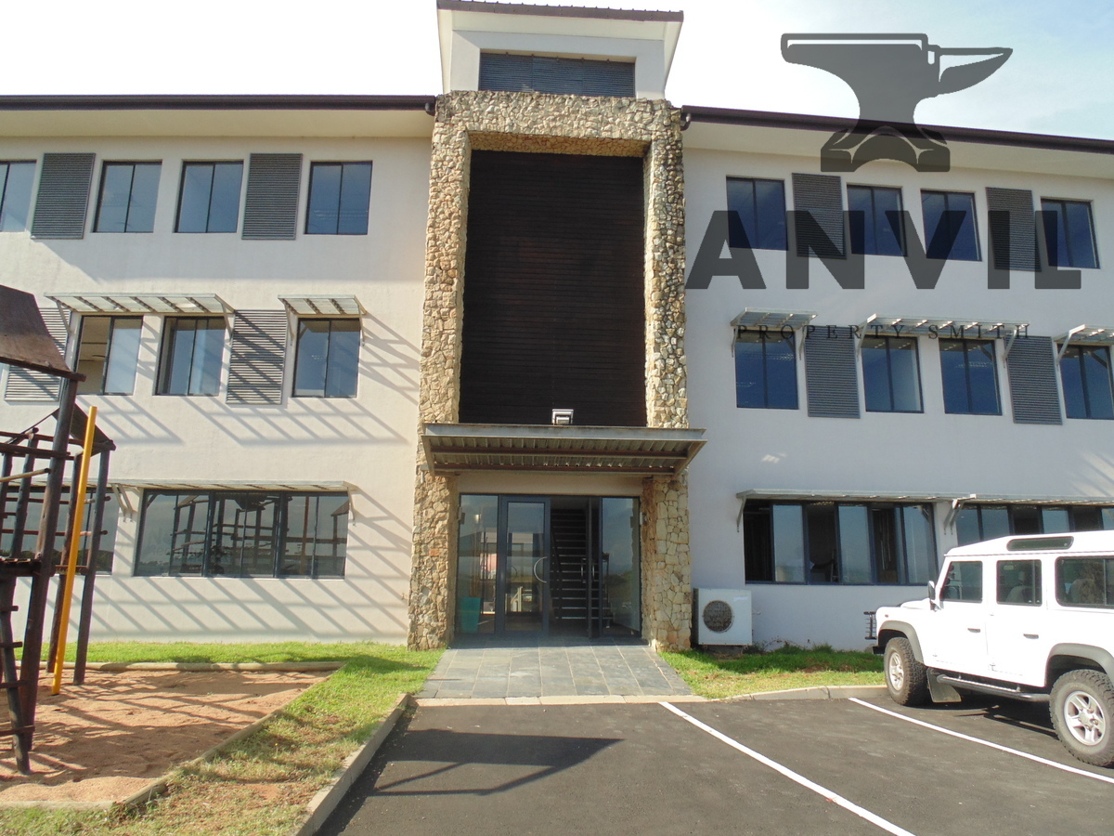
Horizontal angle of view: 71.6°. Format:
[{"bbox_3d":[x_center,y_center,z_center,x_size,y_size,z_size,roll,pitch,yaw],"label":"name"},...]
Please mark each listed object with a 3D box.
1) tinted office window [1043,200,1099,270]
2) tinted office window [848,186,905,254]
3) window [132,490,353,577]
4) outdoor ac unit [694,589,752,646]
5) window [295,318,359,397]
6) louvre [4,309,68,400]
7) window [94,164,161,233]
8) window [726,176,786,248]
[{"bbox_3d":[10.439,-3.735,15.747,1.157,1.465,0.100,2,-11,-6],"label":"tinted office window"},{"bbox_3d":[6.376,-3.918,15.367,1.191,1.481,0.100,2,-11,-7],"label":"tinted office window"},{"bbox_3d":[-5.627,2.089,13.894,3.749,1.552,0.100,1,-11,1],"label":"window"},{"bbox_3d":[2.883,3.461,13.482,0.950,0.935,0.360,2,-11,-6],"label":"outdoor ac unit"},{"bbox_3d":[-4.182,-1.086,14.107,1.171,1.490,0.120,0,-11,1],"label":"window"},{"bbox_3d":[-9.463,-1.144,14.091,0.996,1.751,0.080,0,-11,1],"label":"louvre"},{"bbox_3d":[-8.405,-4.331,15.181,1.200,1.535,0.100,1,-11,1],"label":"window"},{"bbox_3d":[3.886,-3.956,15.028,1.157,1.465,0.100,2,-11,-6],"label":"window"}]

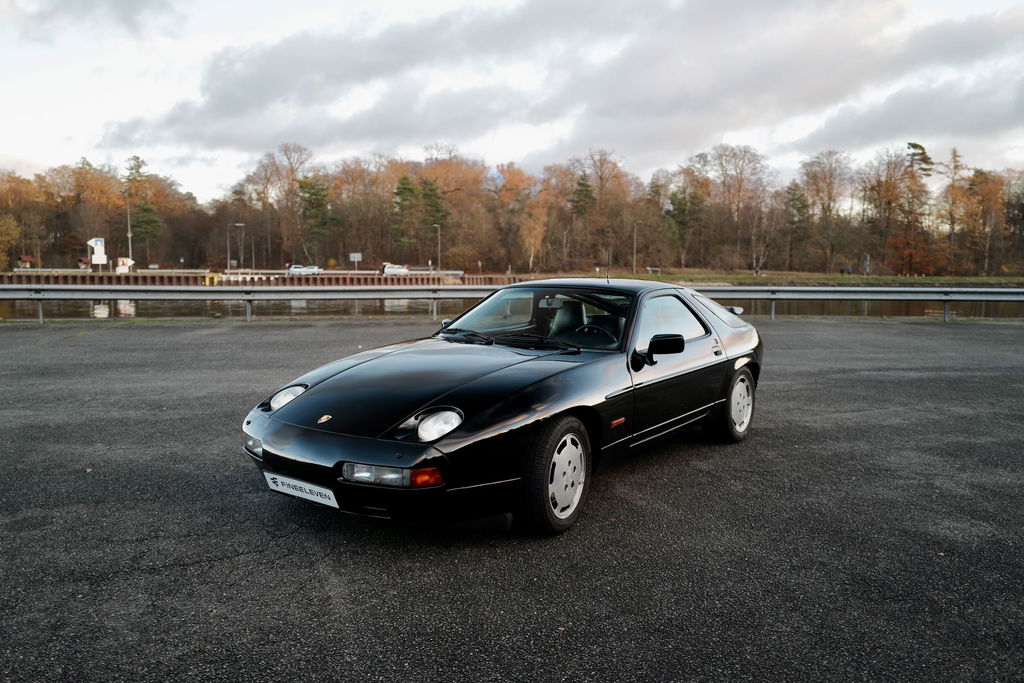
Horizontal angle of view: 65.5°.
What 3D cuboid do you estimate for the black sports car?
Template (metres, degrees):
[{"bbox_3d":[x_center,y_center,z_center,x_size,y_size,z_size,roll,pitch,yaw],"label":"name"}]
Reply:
[{"bbox_3d":[0.344,0.210,5.550,1.870,1.280,4.520,4,7,36],"label":"black sports car"}]

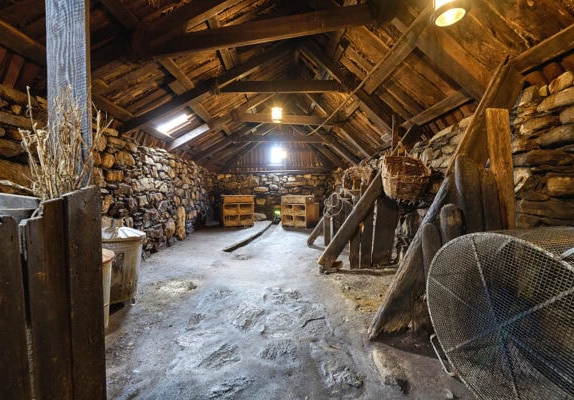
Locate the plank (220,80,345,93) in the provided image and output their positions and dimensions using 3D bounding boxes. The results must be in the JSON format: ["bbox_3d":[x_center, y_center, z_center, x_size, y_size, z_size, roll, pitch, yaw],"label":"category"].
[{"bbox_3d":[-0.090,-2.256,4.650,2.500,0.210,0.110,0,0,0],"label":"plank"}]

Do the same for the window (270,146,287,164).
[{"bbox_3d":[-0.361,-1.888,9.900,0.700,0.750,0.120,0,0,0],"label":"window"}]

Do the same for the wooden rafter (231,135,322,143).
[{"bbox_3d":[-0.324,-2.089,7.950,3.100,0.250,0.140,0,0,0],"label":"wooden rafter"}]

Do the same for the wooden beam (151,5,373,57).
[{"bbox_3d":[-0.408,-2.180,3.025,2.950,0.240,0.120,-3,0,7],"label":"wooden beam"}]

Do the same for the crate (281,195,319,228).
[{"bbox_3d":[0.500,0.420,9.050,1.070,1.150,0.850,0,0,32],"label":"crate"}]

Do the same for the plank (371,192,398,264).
[{"bbox_3d":[1.463,0.458,3.500,0.380,1.100,0.070,0,0,-10],"label":"plank"}]

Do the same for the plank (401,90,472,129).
[{"bbox_3d":[2.190,-1.310,3.650,0.050,0.200,1.380,-44,0,0],"label":"plank"}]

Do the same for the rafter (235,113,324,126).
[{"bbox_3d":[-0.096,-2.208,6.400,2.600,0.260,0.130,0,0,0],"label":"rafter"}]

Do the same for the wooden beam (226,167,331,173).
[{"bbox_3d":[-0.357,-1.281,9.800,4.500,0.220,0.170,0,0,0],"label":"wooden beam"}]

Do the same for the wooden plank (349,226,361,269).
[{"bbox_3d":[0.998,0.678,3.400,0.180,0.660,0.045,0,0,-10],"label":"wooden plank"}]

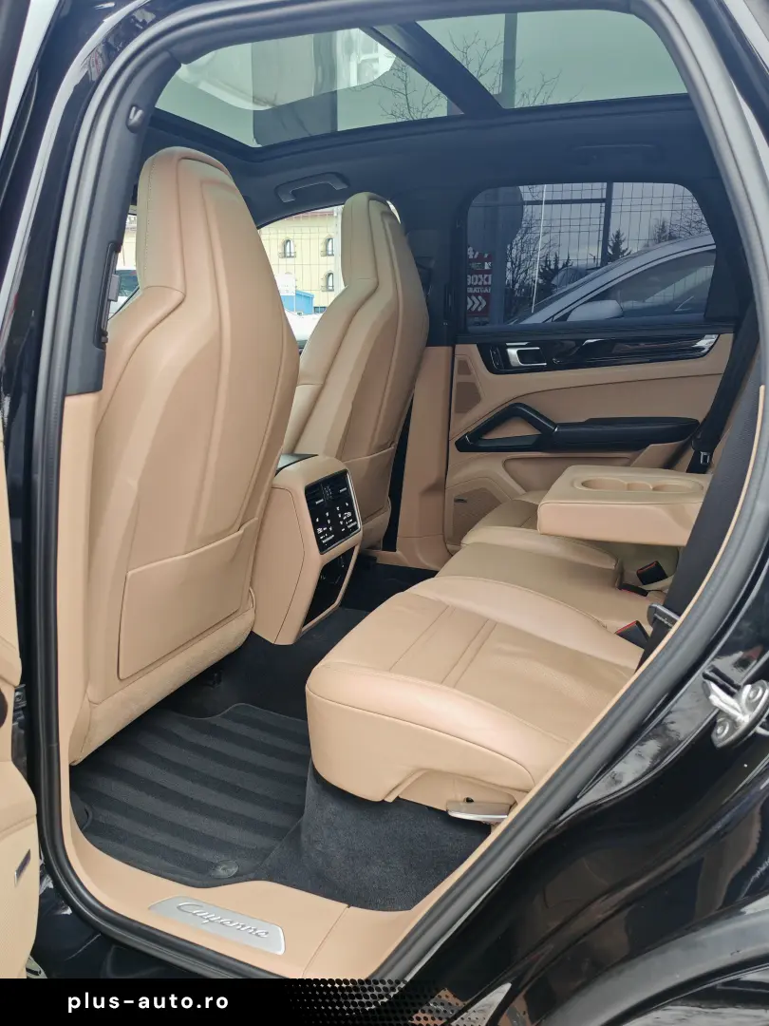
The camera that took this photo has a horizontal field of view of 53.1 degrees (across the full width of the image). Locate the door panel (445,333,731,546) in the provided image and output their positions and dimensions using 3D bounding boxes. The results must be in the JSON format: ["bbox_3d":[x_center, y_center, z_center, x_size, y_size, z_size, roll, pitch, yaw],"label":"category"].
[{"bbox_3d":[0.544,-0.154,2.148,0.790,0.658,0.132,6,18,20],"label":"door panel"}]

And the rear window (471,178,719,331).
[{"bbox_3d":[0.516,-0.678,2.062,0.628,0.390,0.041,6,35,20],"label":"rear window"}]

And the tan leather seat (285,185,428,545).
[{"bbox_3d":[-0.131,-0.318,1.967,0.274,0.922,0.537,11,19,19],"label":"tan leather seat"}]

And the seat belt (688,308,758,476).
[{"bbox_3d":[0.821,-0.290,1.859,0.081,0.436,0.071,16,21,17],"label":"seat belt"}]

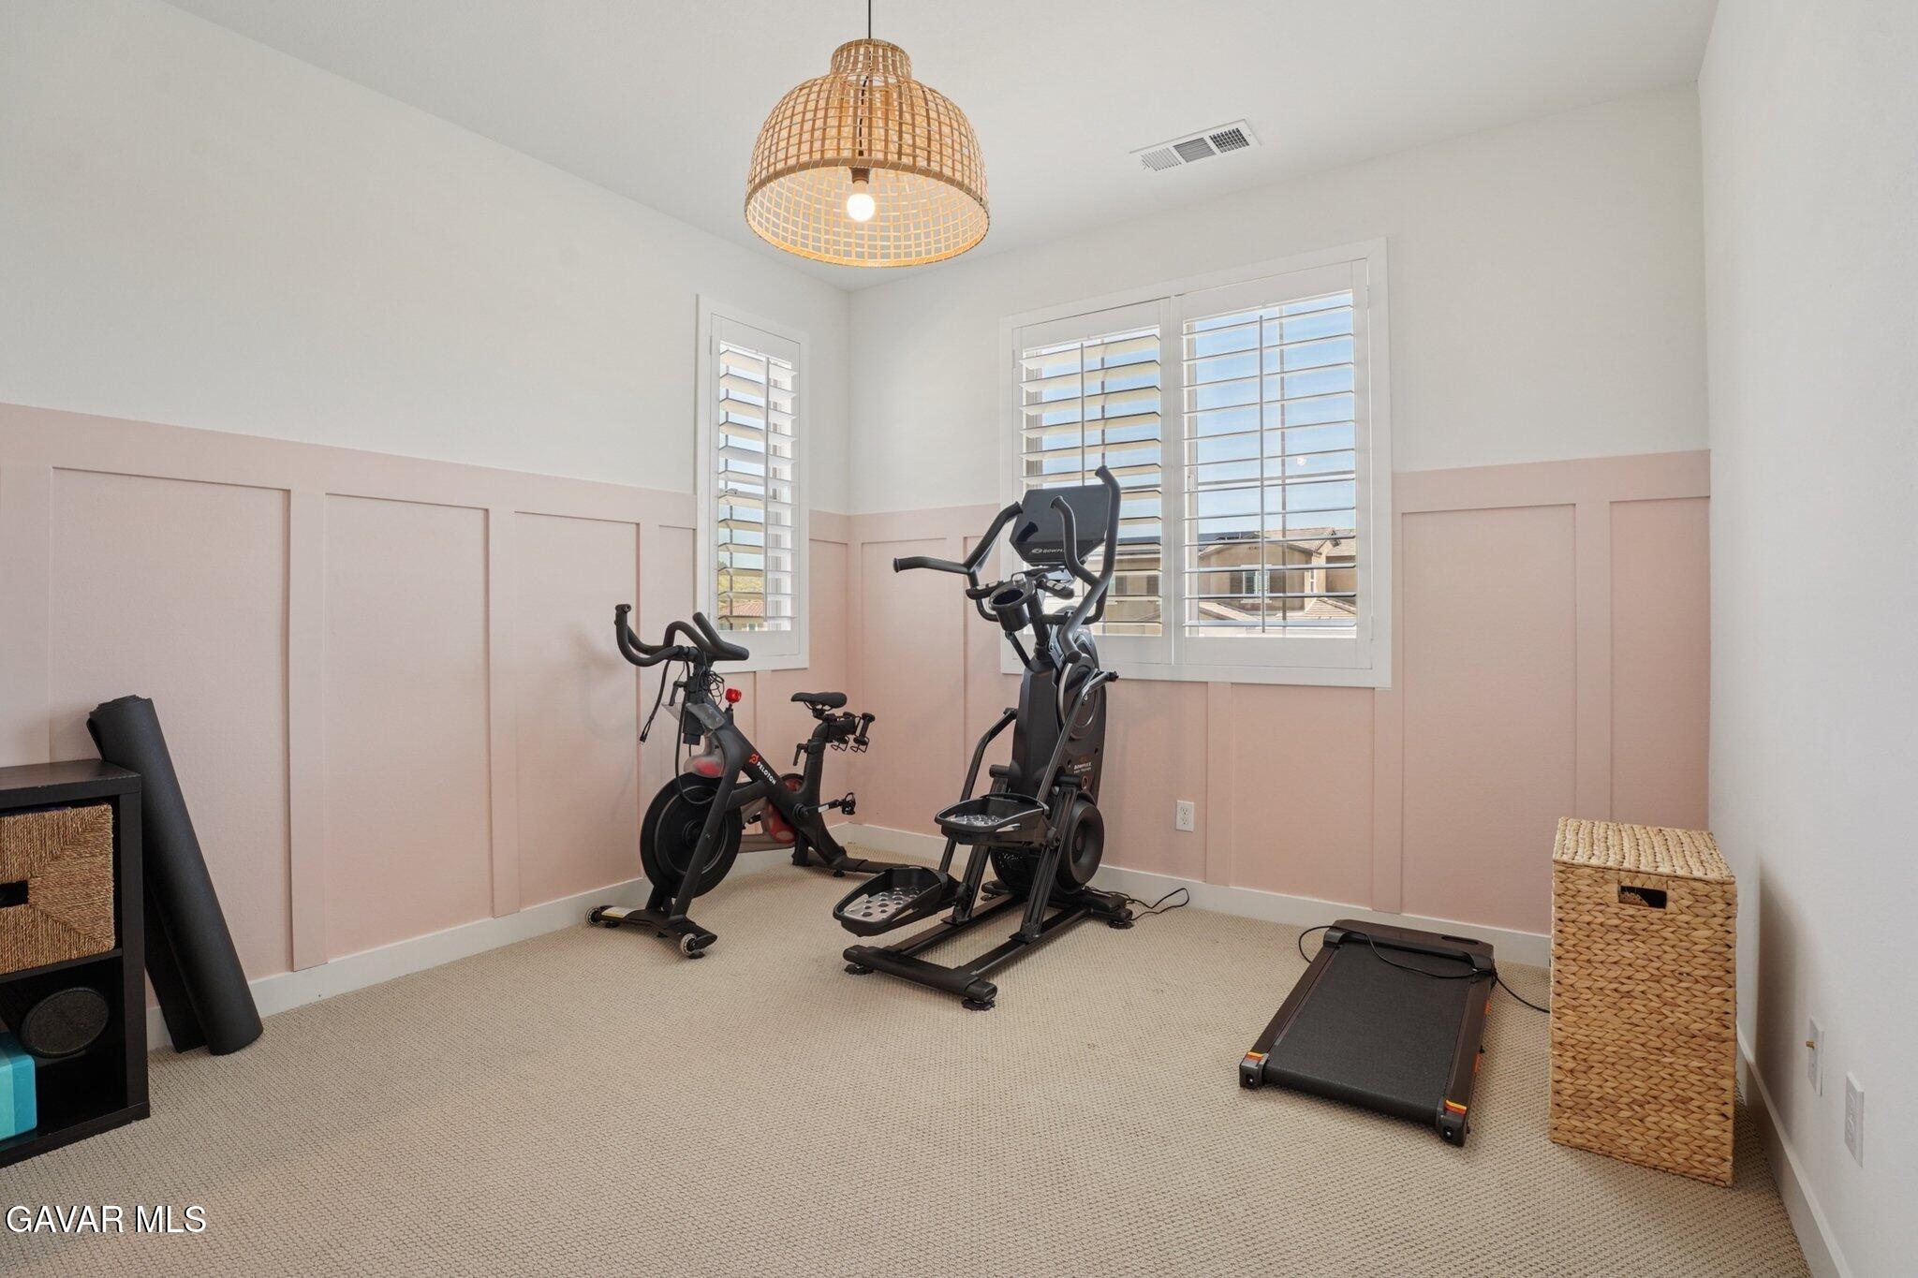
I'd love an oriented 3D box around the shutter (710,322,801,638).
[{"bbox_3d":[-0.890,-0.668,3.832,0.055,1.458,0.499,1,2,38],"label":"shutter"}]

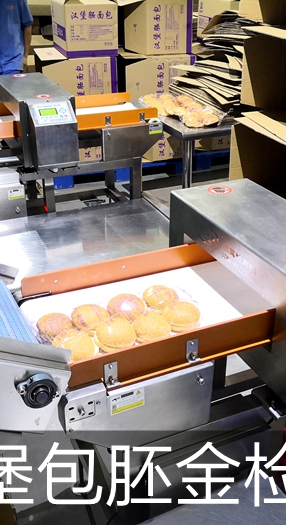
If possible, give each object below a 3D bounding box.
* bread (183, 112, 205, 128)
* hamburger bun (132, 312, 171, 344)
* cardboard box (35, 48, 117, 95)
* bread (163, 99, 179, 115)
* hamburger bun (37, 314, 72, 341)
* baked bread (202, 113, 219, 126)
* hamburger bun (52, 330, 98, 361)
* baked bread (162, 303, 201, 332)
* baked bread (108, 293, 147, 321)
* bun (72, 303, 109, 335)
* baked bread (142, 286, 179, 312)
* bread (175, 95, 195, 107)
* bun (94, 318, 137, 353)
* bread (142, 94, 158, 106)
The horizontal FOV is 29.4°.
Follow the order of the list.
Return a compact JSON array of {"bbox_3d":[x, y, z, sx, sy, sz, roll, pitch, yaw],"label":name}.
[{"bbox_3d":[0.296,-0.816,3.139,0.097,0.050,0.097,-12,31,-22],"label":"bread"},{"bbox_3d":[0.024,0.158,1.357,0.094,0.052,0.094,-1,28,0],"label":"hamburger bun"},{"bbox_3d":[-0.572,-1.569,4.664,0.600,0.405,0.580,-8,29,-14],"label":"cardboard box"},{"bbox_3d":[0.179,-0.979,3.425,0.097,0.050,0.097,-12,31,-22],"label":"bread"},{"bbox_3d":[-0.217,0.165,1.363,0.097,0.050,0.097,1,29,0],"label":"hamburger bun"},{"bbox_3d":[0.380,-0.799,3.058,0.100,0.055,0.100,-1,28,0],"label":"baked bread"},{"bbox_3d":[-0.160,0.200,1.300,0.097,0.050,0.097,1,29,0],"label":"hamburger bun"},{"bbox_3d":[0.101,0.137,1.395,0.093,0.053,0.093,-1,28,0],"label":"baked bread"},{"bbox_3d":[-0.040,0.115,1.442,0.105,0.050,0.105,-1,28,0],"label":"baked bread"},{"bbox_3d":[-0.133,0.144,1.386,0.096,0.054,0.096,-1,28,0],"label":"bun"},{"bbox_3d":[0.050,0.090,1.487,0.098,0.050,0.098,-1,28,0],"label":"baked bread"},{"bbox_3d":[0.249,-0.949,3.197,0.100,0.055,0.100,-1,28,0],"label":"bread"},{"bbox_3d":[-0.068,0.179,1.341,0.097,0.050,0.097,1,29,0],"label":"bun"},{"bbox_3d":[0.042,-1.051,3.554,0.097,0.050,0.097,1,29,0],"label":"bread"}]

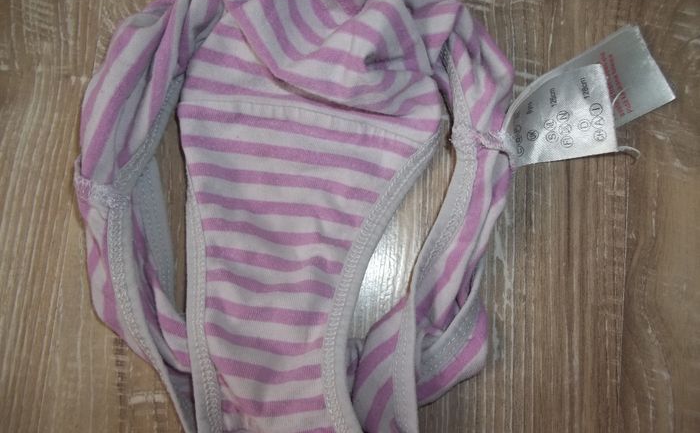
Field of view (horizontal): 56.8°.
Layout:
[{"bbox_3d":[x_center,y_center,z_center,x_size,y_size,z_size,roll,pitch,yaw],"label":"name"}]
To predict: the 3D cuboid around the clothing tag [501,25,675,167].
[{"bbox_3d":[0.098,-0.046,0.267,0.075,0.018,0.046,-24,81,-2],"label":"clothing tag"}]

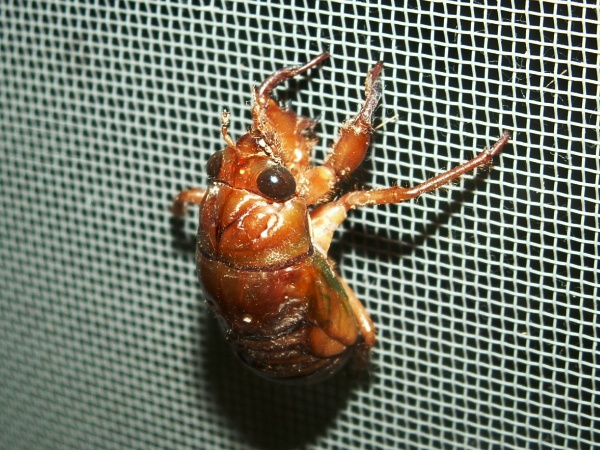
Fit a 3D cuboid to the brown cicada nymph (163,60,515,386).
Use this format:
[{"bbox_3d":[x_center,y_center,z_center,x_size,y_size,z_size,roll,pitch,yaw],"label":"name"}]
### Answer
[{"bbox_3d":[0.001,0.001,0.110,0.037,0.035,0.020,5,20,33],"label":"brown cicada nymph"}]

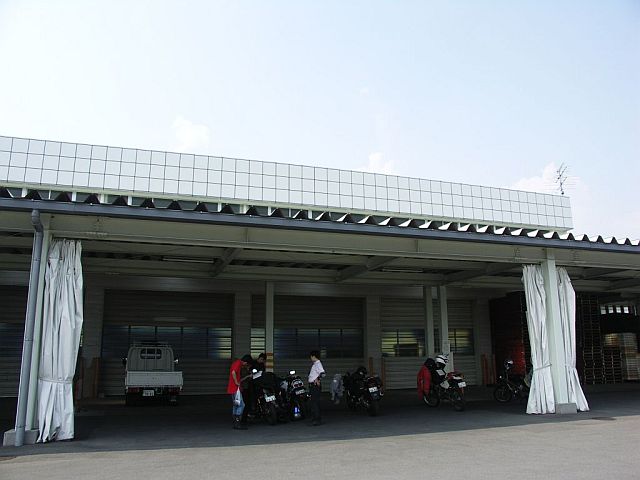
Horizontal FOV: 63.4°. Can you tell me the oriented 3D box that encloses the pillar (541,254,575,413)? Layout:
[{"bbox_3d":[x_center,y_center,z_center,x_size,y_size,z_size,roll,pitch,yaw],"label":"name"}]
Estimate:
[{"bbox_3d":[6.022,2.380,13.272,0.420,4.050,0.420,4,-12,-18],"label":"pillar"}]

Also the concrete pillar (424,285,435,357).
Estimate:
[{"bbox_3d":[4.022,3.700,18.993,0.280,4.030,0.280,4,-12,-18],"label":"concrete pillar"}]

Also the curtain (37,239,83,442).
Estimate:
[{"bbox_3d":[-4.907,1.854,9.849,0.650,3.800,0.360,4,-12,-18],"label":"curtain"}]

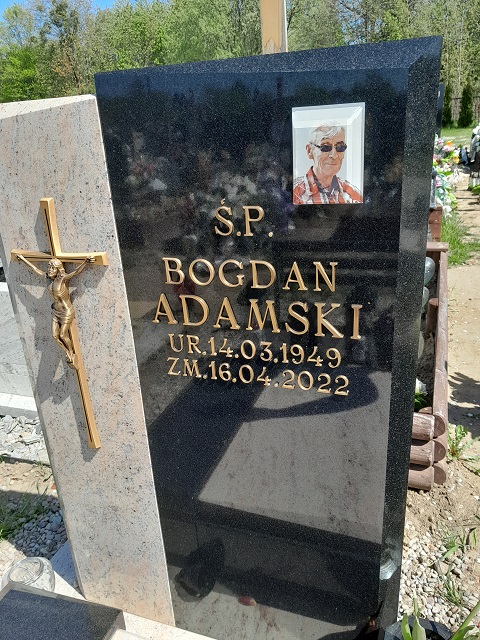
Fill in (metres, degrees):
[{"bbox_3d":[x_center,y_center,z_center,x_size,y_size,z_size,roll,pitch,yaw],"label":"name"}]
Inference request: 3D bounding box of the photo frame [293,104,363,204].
[{"bbox_3d":[0.109,-0.204,0.622,0.089,0.118,0.010,4,22,19],"label":"photo frame"}]

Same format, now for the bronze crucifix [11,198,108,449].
[{"bbox_3d":[-0.295,0.034,0.849,0.184,0.463,0.050,4,22,19],"label":"bronze crucifix"}]

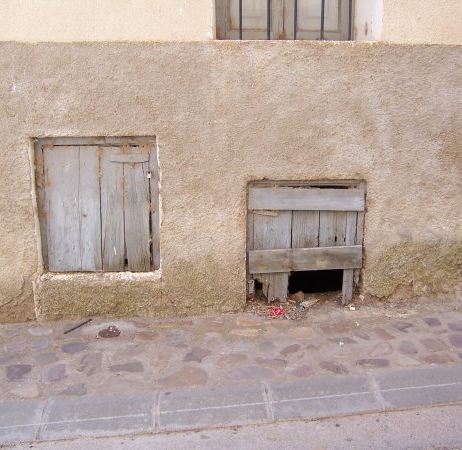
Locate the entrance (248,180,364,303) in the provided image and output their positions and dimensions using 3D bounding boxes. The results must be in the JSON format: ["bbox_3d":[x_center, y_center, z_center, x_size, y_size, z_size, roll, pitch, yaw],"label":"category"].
[{"bbox_3d":[0.514,0.119,3.982,0.810,0.873,0.110,0,11,-3],"label":"entrance"}]

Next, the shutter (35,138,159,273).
[{"bbox_3d":[-0.898,-0.133,3.905,0.822,0.924,0.080,0,11,-3],"label":"shutter"}]

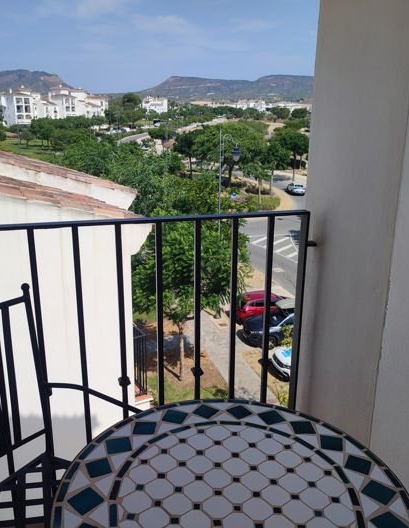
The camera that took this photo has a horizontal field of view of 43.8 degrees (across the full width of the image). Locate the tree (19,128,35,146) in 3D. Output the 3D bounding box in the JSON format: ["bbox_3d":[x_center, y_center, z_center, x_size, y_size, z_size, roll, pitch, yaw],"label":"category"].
[{"bbox_3d":[-38.475,-27.127,110.000,3.460,4.130,3.290,0,17,0],"label":"tree"}]

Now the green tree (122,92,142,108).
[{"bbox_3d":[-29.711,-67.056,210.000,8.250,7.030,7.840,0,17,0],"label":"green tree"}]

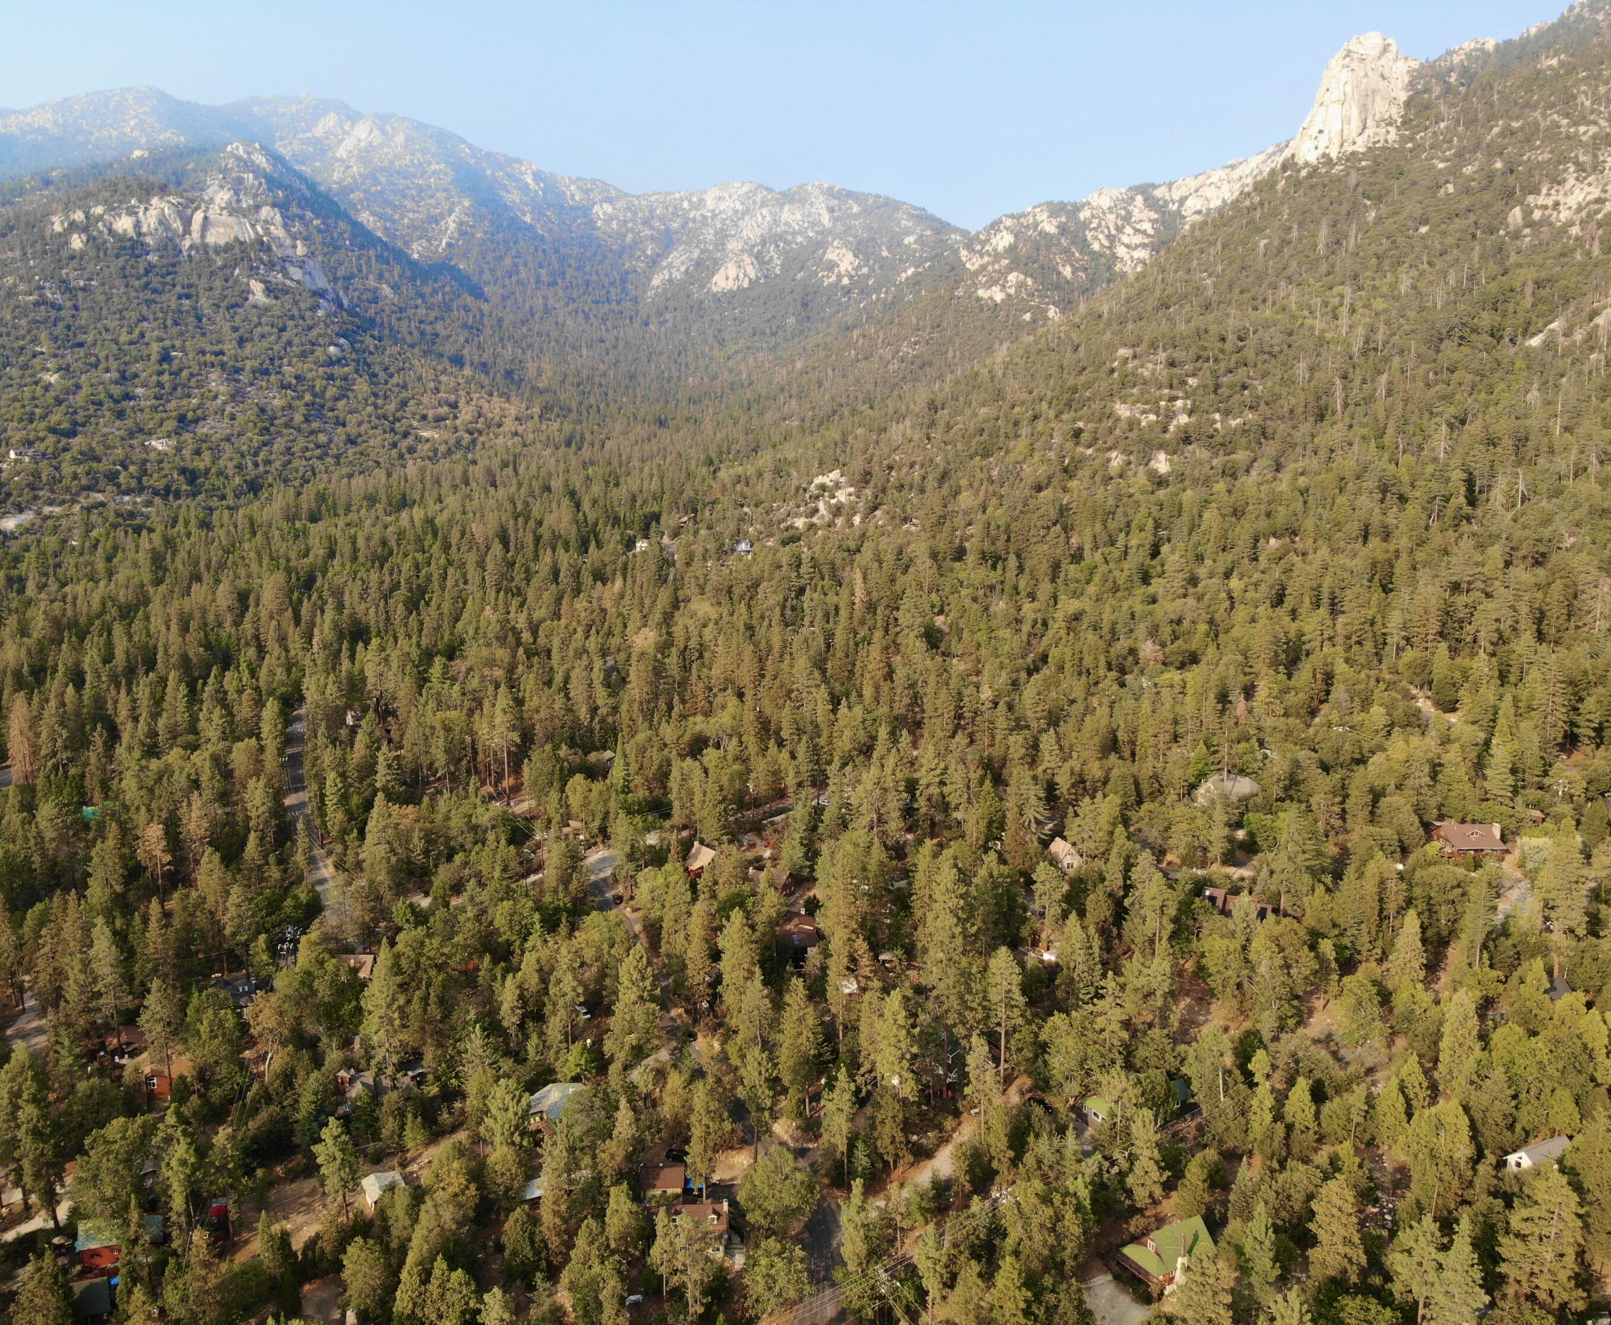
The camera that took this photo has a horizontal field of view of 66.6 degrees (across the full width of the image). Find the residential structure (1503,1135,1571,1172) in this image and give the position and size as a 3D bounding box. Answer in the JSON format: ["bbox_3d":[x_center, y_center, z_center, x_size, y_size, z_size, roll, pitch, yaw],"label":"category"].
[{"bbox_3d":[113.080,76.200,187.750,10.100,5.200,5.900,-5,12,-27],"label":"residential structure"}]

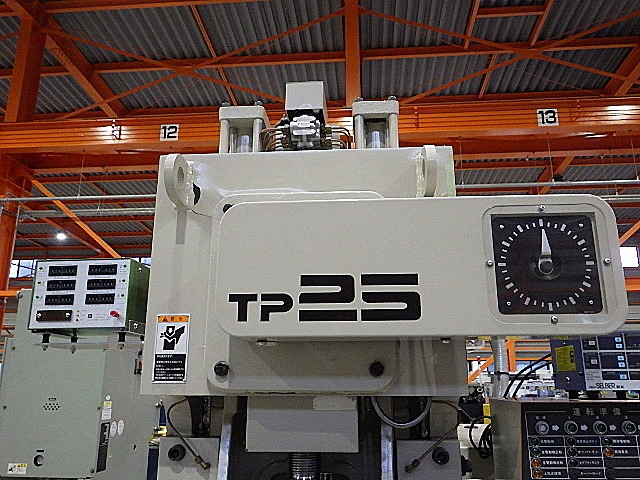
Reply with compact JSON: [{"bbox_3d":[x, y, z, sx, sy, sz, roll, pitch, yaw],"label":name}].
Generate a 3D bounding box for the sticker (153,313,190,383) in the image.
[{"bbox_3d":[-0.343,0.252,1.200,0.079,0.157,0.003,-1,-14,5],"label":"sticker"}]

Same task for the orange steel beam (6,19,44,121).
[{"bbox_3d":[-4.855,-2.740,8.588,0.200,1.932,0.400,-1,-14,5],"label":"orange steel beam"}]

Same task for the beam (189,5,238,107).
[{"bbox_3d":[-2.044,-3.547,10.217,0.085,0.075,3.099,-1,-19,5],"label":"beam"}]

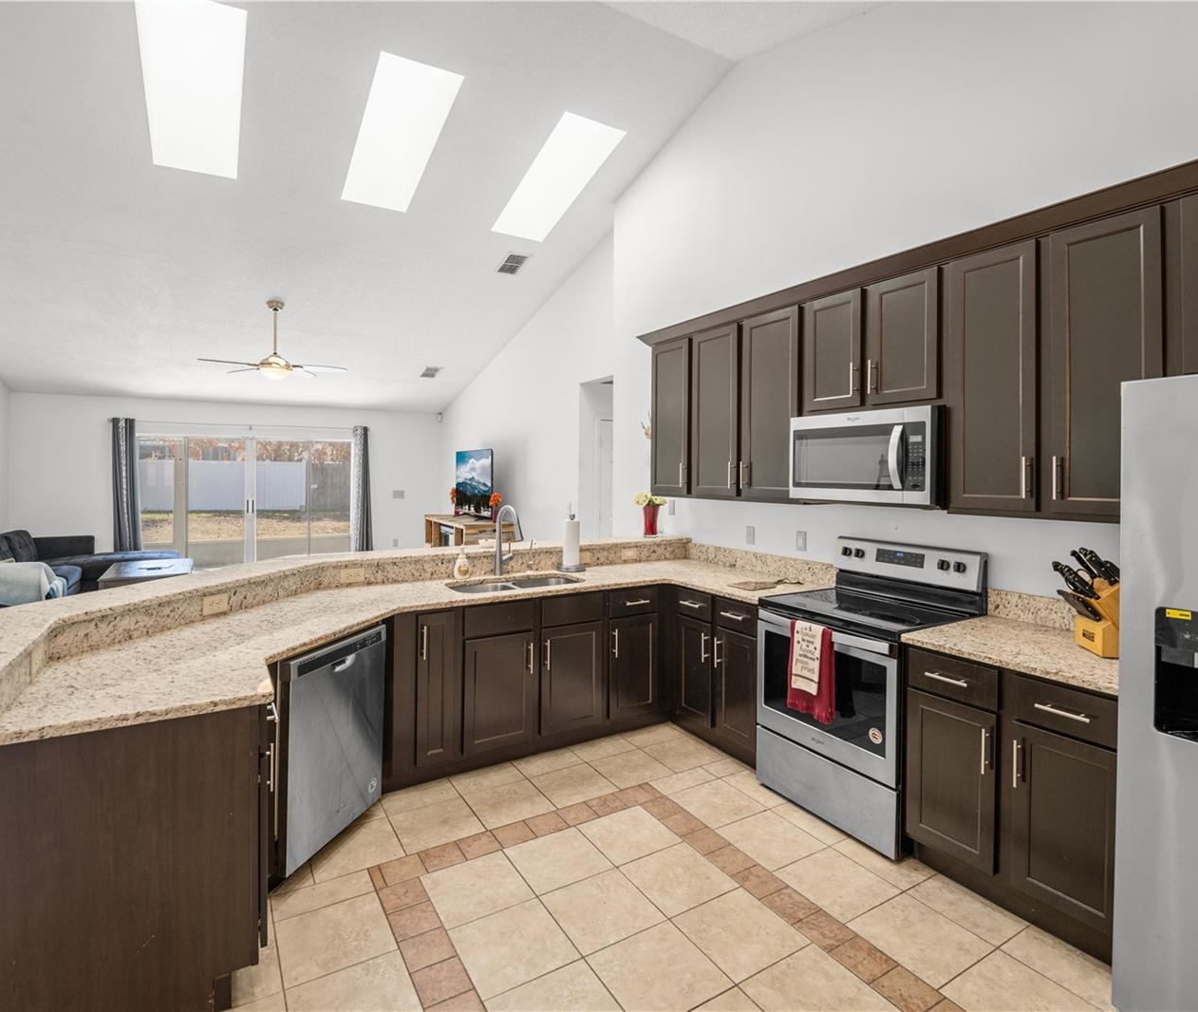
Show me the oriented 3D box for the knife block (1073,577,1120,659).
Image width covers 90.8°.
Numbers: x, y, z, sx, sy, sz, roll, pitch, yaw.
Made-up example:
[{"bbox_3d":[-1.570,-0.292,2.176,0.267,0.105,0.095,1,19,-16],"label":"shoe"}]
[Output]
[{"bbox_3d":[1.874,0.404,2.135,0.215,0.255,0.140,0,3,9],"label":"knife block"}]

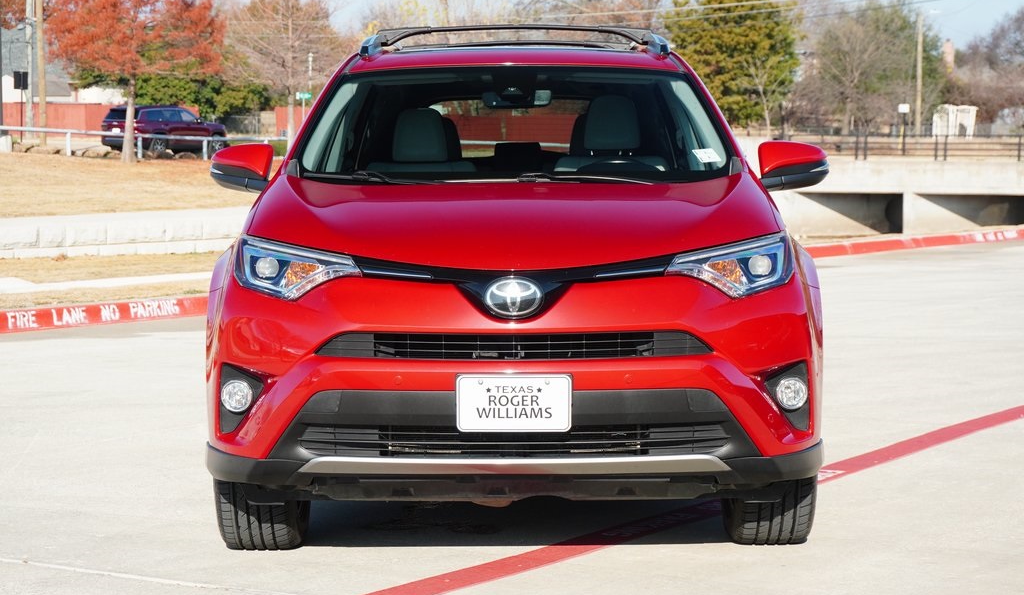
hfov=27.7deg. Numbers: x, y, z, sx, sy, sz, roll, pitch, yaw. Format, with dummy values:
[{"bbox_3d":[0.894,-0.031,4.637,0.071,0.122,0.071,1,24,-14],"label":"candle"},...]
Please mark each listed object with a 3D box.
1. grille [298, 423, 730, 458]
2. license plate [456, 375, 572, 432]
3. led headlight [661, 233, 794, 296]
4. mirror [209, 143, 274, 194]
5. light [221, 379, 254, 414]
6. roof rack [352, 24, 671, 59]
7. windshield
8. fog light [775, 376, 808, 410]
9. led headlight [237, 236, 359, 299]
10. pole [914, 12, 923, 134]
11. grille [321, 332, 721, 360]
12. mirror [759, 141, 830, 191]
[{"bbox_3d":[0.006,0.380,5.624,1.187,0.090,0.154,0,3,0],"label":"grille"},{"bbox_3d":[0.007,0.281,5.490,0.305,0.154,0.012,0,3,0],"label":"license plate"},{"bbox_3d":[0.608,-0.092,5.792,0.385,0.168,0.387,0,3,0],"label":"led headlight"},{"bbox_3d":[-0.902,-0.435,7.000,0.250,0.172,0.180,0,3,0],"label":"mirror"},{"bbox_3d":[-0.763,0.275,5.770,0.095,0.095,0.070,0,3,0],"label":"light"},{"bbox_3d":[0.015,-0.951,8.025,1.095,0.141,1.504,0,3,0],"label":"roof rack"},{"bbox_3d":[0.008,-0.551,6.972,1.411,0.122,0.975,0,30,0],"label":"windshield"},{"bbox_3d":[0.777,0.266,5.770,0.095,0.095,0.070,0,3,0],"label":"fog light"},{"bbox_3d":[-0.598,-0.086,5.792,0.389,0.167,0.384,0,3,0],"label":"led headlight"},{"bbox_3d":[24.510,-13.436,125.000,0.300,7.591,0.300,0,3,0],"label":"pole"},{"bbox_3d":[0.004,0.125,5.624,1.082,0.073,0.153,0,3,0],"label":"grille"},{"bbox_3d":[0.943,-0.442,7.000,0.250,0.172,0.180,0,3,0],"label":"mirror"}]

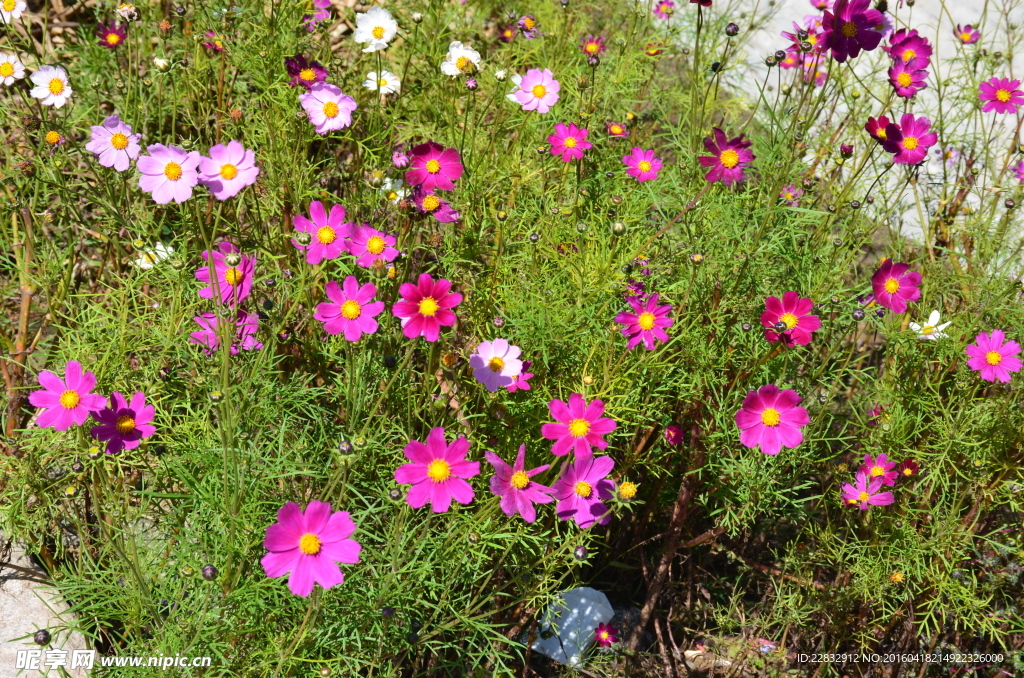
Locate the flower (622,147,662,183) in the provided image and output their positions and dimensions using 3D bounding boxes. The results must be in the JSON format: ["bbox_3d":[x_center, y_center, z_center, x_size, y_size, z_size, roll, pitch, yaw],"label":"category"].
[{"bbox_3d":[0.171,-0.229,2.900,0.053,0.052,0.018,6,-17,13],"label":"flower"}]

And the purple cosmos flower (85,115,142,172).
[{"bbox_3d":[-0.491,-0.240,2.720,0.068,0.069,0.023,1,-7,1],"label":"purple cosmos flower"}]

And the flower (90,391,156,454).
[{"bbox_3d":[-0.381,0.082,2.170,0.065,0.065,0.022,-5,-18,-12],"label":"flower"}]

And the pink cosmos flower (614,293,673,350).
[{"bbox_3d":[0.138,-0.018,2.330,0.061,0.061,0.020,3,-12,7],"label":"pink cosmos flower"}]

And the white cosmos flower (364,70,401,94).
[{"bbox_3d":[-0.186,-0.365,3.150,0.054,0.018,0.053,-5,44,-10],"label":"white cosmos flower"}]

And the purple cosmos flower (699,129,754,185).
[{"bbox_3d":[0.262,-0.223,2.700,0.067,0.067,0.022,5,-7,11],"label":"purple cosmos flower"}]

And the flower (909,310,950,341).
[{"bbox_3d":[0.490,-0.015,2.600,0.051,0.021,0.051,-36,38,-22],"label":"flower"}]

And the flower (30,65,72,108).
[{"bbox_3d":[-0.634,-0.348,3.050,0.058,0.059,0.020,1,-5,3],"label":"flower"}]

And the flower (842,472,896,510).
[{"bbox_3d":[0.361,0.154,2.250,0.055,0.022,0.052,10,45,22],"label":"flower"}]

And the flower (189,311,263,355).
[{"bbox_3d":[-0.285,-0.006,2.200,0.073,0.024,0.070,-12,43,-24],"label":"flower"}]

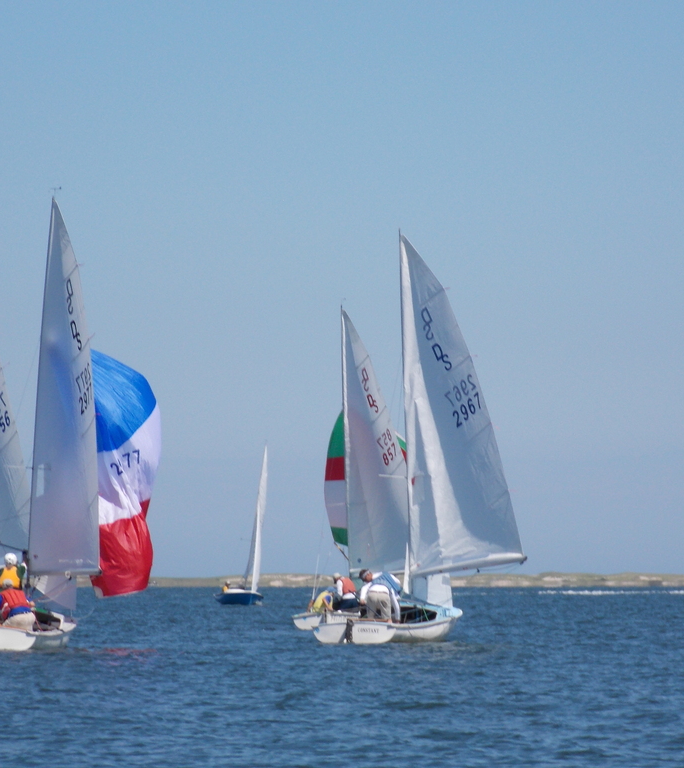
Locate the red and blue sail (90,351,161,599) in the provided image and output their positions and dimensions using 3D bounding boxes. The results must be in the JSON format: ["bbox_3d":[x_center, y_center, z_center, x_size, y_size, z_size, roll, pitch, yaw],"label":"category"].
[{"bbox_3d":[-3.918,1.418,116.655,1.800,4.250,1.300,-1,-2,35],"label":"red and blue sail"}]

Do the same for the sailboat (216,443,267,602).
[{"bbox_3d":[-4.262,6.632,327.106,1.950,7.581,5.250,7,-3,-15],"label":"sailboat"}]

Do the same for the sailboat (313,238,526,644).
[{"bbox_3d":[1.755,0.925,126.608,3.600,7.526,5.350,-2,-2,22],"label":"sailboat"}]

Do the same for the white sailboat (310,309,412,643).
[{"bbox_3d":[0.596,1.950,163.454,3.050,7.615,5.600,-1,-2,10],"label":"white sailboat"}]

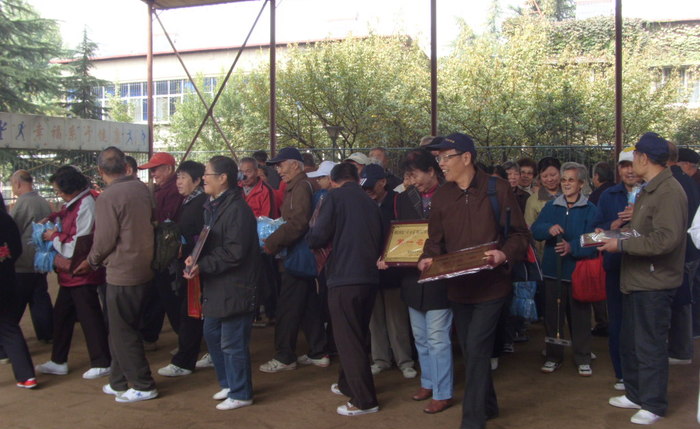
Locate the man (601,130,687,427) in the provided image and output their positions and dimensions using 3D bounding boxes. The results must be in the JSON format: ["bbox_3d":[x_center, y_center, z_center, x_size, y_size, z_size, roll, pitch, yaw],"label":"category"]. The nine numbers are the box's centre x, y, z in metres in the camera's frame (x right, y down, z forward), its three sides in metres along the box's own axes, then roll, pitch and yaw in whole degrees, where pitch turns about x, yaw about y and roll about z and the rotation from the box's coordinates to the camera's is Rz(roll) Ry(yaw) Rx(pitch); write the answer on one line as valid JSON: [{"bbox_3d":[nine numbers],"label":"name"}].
[{"bbox_3d":[1.768,0.364,4.335,0.460,1.700,0.480,0,4,3],"label":"man"}]

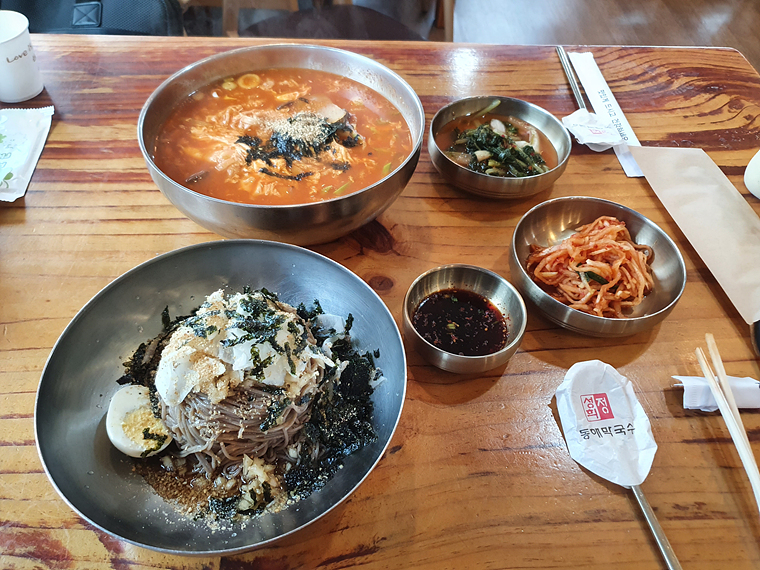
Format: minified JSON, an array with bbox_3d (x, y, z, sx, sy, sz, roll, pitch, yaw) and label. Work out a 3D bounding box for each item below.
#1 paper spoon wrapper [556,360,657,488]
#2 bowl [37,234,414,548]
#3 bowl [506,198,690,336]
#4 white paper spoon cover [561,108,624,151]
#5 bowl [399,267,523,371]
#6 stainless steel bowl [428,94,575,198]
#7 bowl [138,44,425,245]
[{"bbox_3d":[0.145,0.089,0.373,0.062,0.018,0.090,-3,50,-5],"label":"paper spoon wrapper"},{"bbox_3d":[-0.088,0.067,0.354,0.204,0.063,0.204,1,50,-1],"label":"bowl"},{"bbox_3d":[0.162,-0.009,0.441,0.127,0.043,0.127,1,50,-1],"label":"bowl"},{"bbox_3d":[0.216,-0.156,0.579,0.057,0.025,0.075,2,50,-1],"label":"white paper spoon cover"},{"bbox_3d":[0.061,0.026,0.414,0.085,0.033,0.085,1,50,-1],"label":"bowl"},{"bbox_3d":[0.110,-0.123,0.535,0.129,0.043,0.129,1,50,-1],"label":"stainless steel bowl"},{"bbox_3d":[-0.078,-0.112,0.493,0.226,0.082,0.226,1,50,-1],"label":"bowl"}]

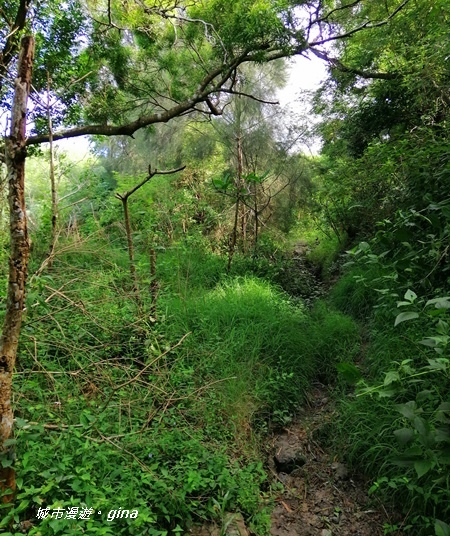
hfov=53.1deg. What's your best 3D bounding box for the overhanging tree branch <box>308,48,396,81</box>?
[{"bbox_3d":[1.226,-1.942,4.300,0.860,0.300,0.280,0,3,0],"label":"overhanging tree branch"}]

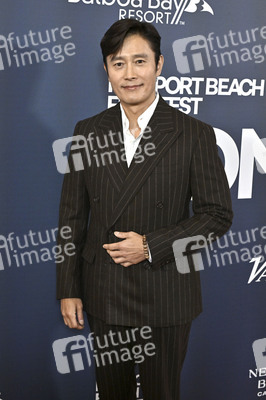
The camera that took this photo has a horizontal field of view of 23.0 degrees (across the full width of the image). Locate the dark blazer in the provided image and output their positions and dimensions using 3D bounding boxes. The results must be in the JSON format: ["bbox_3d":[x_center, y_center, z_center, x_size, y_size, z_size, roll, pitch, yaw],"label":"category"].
[{"bbox_3d":[0.034,0.027,2.100,0.560,0.720,0.340,5,10,20],"label":"dark blazer"}]

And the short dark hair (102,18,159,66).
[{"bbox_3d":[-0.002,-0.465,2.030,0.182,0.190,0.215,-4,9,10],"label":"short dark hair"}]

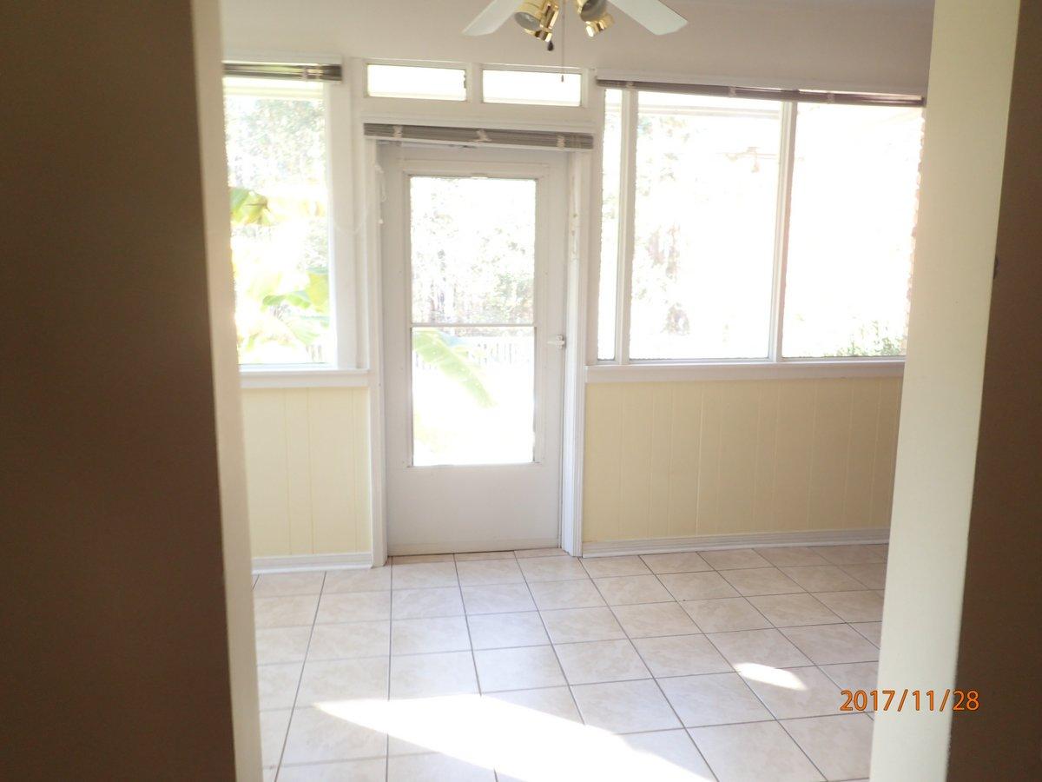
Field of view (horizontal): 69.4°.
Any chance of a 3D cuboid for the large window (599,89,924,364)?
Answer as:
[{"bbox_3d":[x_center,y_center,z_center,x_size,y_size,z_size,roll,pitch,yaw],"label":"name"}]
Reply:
[{"bbox_3d":[1.223,-0.805,3.784,1.688,1.340,0.080,-1,8,-8],"label":"large window"}]

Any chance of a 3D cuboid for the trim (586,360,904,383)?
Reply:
[{"bbox_3d":[1.175,-0.098,3.810,1.734,0.084,0.068,-1,8,-8],"label":"trim"}]

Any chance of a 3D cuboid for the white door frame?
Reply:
[{"bbox_3d":[-0.211,-0.162,3.700,1.059,2.039,0.145,-1,8,-8],"label":"white door frame"}]

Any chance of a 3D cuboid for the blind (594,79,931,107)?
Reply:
[{"bbox_3d":[1.184,-1.422,3.607,1.684,0.052,0.049,-1,8,-8],"label":"blind"}]

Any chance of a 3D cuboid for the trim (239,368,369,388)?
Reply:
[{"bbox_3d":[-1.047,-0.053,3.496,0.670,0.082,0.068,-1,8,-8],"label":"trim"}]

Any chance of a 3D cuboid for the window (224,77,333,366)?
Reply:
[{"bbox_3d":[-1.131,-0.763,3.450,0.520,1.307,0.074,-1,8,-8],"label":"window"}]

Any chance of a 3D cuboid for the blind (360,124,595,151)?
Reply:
[{"bbox_3d":[-0.181,-1.171,3.467,1.061,0.073,0.049,-1,8,-8],"label":"blind"}]

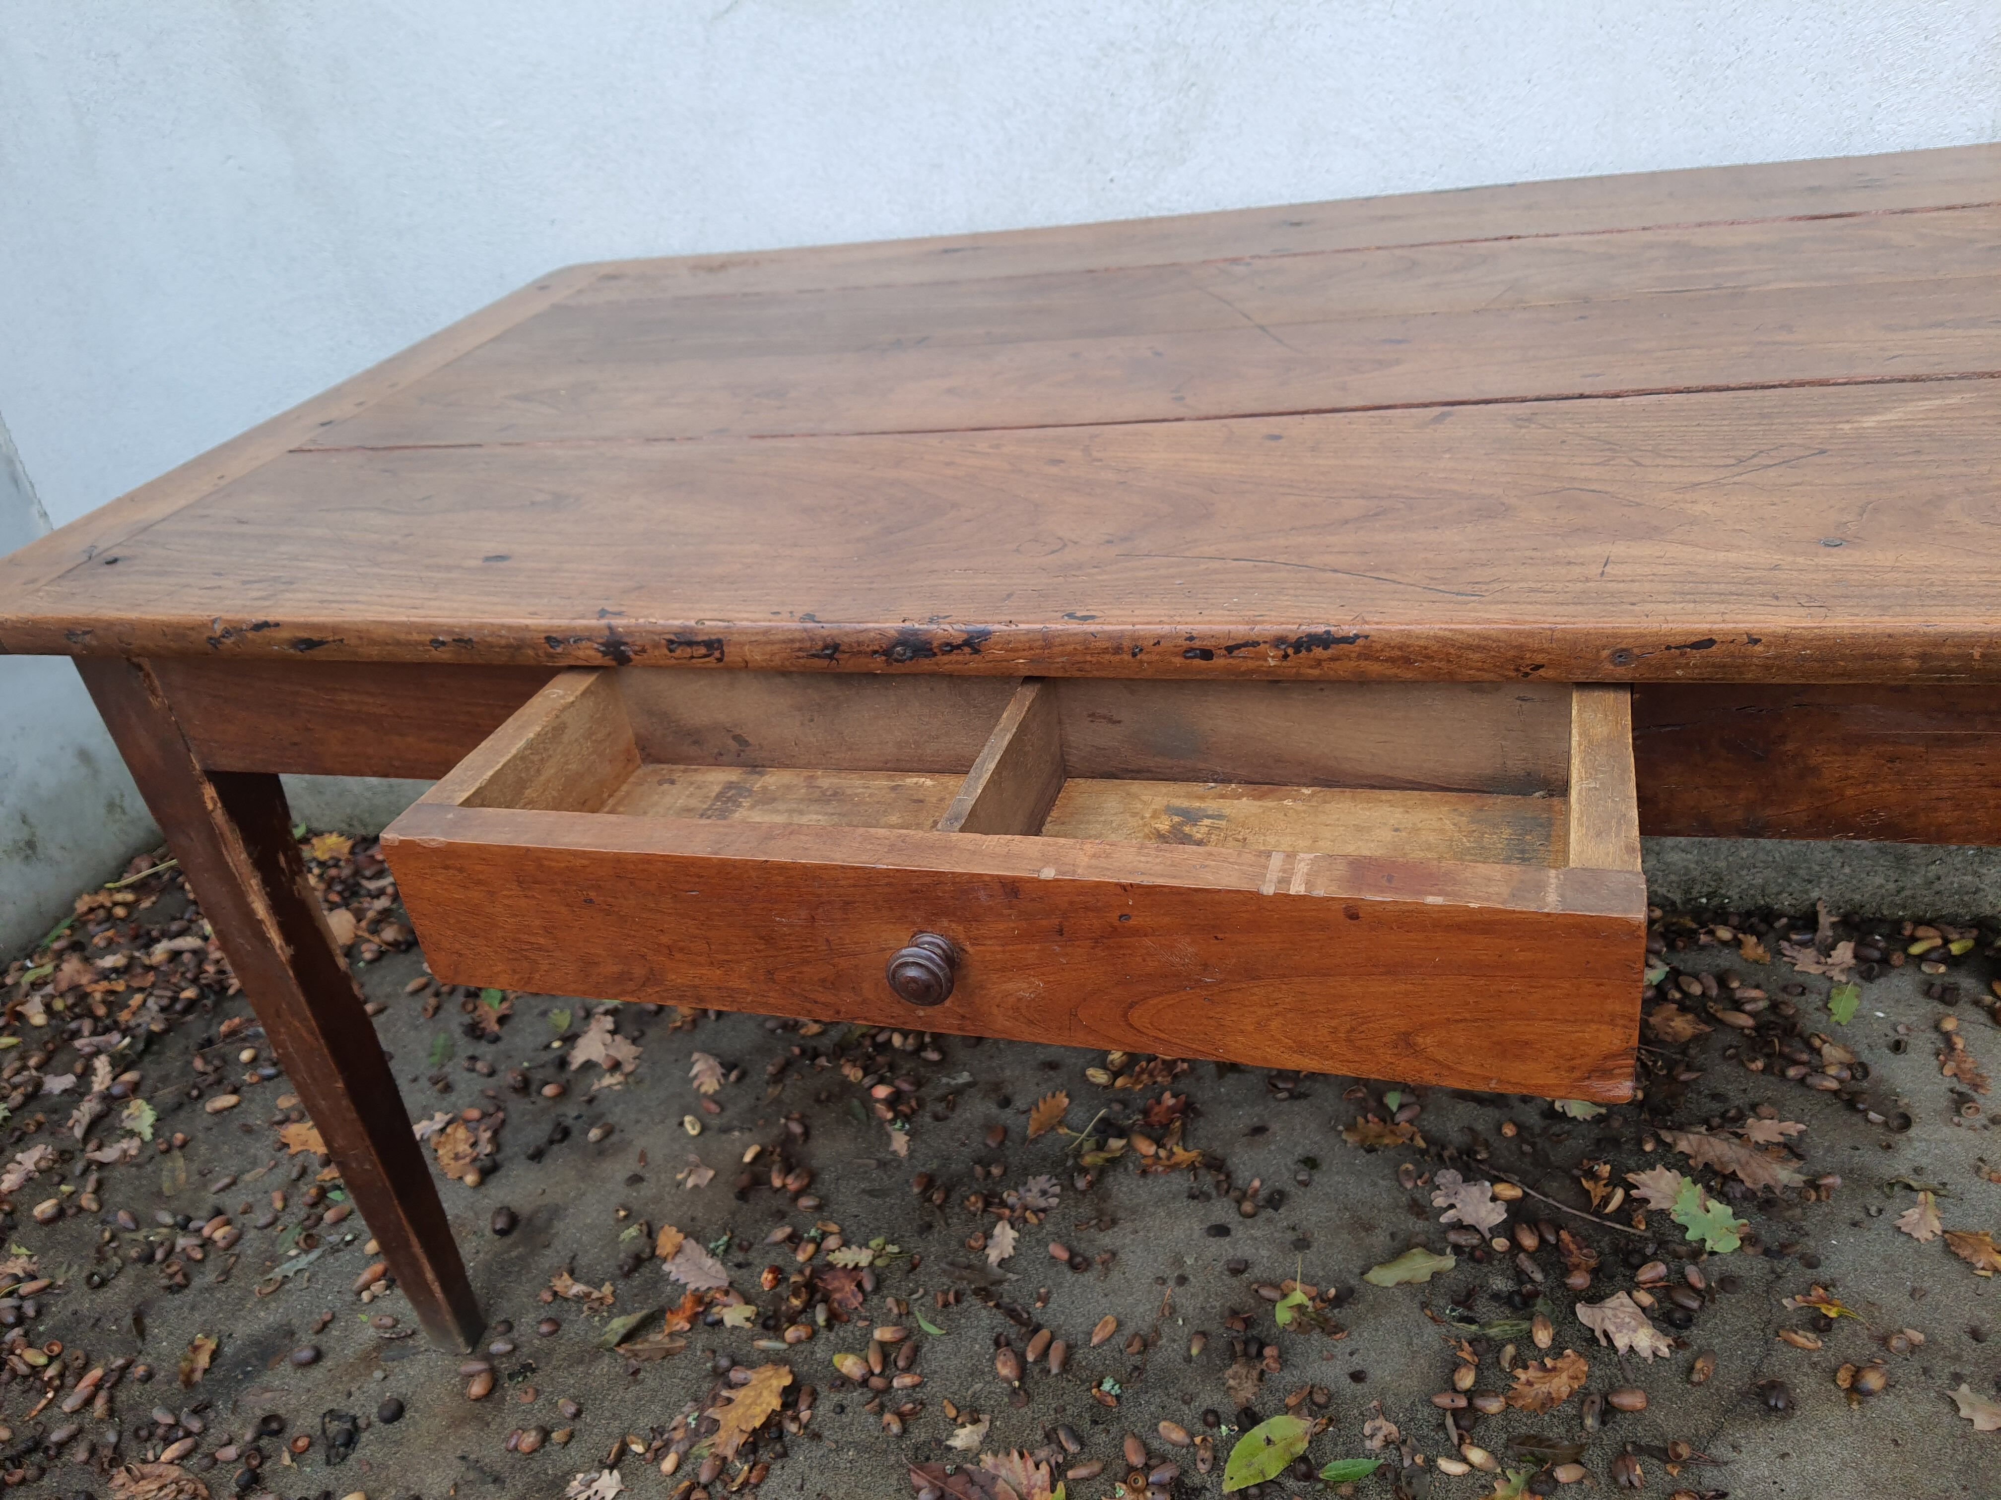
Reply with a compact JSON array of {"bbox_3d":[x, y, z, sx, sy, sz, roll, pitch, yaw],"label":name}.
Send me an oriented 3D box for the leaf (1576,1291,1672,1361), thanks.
[{"bbox_3d":[0.487,0.452,1.174,0.048,0.016,0.069,-17,32,-13],"label":"leaf"}]

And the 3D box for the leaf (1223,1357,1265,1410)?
[{"bbox_3d":[0.192,0.497,1.182,0.031,0.016,0.040,5,34,23],"label":"leaf"}]

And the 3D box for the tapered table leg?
[{"bbox_3d":[-0.520,0.206,1.171,0.066,0.726,0.066,2,33,19],"label":"tapered table leg"}]

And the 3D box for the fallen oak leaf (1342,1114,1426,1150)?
[{"bbox_3d":[0.345,0.346,1.357,0.072,0.018,0.043,-1,32,15],"label":"fallen oak leaf"}]

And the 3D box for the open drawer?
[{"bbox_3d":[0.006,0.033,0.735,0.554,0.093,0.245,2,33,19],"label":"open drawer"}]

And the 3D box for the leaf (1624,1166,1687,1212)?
[{"bbox_3d":[0.566,0.377,1.281,0.060,0.013,0.053,-3,31,11],"label":"leaf"}]

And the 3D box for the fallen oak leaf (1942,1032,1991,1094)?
[{"bbox_3d":[0.850,0.278,1.327,0.034,0.015,0.071,2,33,20],"label":"fallen oak leaf"}]

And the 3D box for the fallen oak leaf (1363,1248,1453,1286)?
[{"bbox_3d":[0.341,0.432,1.250,0.078,0.014,0.031,-16,31,-11],"label":"fallen oak leaf"}]

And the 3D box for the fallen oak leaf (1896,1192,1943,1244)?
[{"bbox_3d":[0.754,0.380,1.222,0.055,0.012,0.030,-30,36,-30],"label":"fallen oak leaf"}]

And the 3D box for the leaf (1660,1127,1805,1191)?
[{"bbox_3d":[0.630,0.352,1.299,0.120,0.018,0.059,19,41,39],"label":"leaf"}]

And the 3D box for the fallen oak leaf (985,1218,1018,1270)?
[{"bbox_3d":[0.002,0.434,1.319,0.026,0.010,0.052,1,32,18],"label":"fallen oak leaf"}]

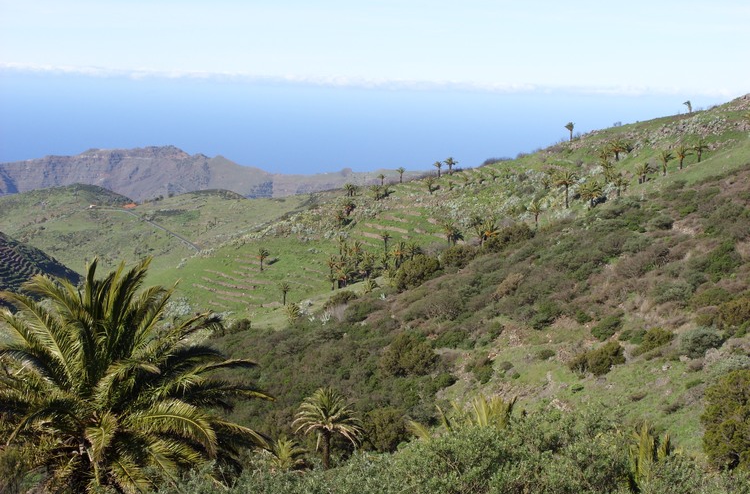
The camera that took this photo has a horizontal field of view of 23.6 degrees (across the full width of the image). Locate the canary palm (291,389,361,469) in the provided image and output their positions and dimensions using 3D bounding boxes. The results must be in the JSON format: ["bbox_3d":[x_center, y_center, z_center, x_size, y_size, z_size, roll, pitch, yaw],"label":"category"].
[{"bbox_3d":[-3.778,14.676,143.000,5.460,6.700,5.460,2,6,0],"label":"canary palm"}]

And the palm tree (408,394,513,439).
[{"bbox_3d":[3.310,7.225,68.000,4.090,3.290,4.090,2,6,0],"label":"palm tree"}]

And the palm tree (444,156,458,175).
[{"bbox_3d":[30.639,-32.642,720.000,5.500,7.070,5.500,2,6,0],"label":"palm tree"}]

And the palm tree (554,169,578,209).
[{"bbox_3d":[39.414,-12.040,370.000,4.940,8.233,4.940,3,6,6],"label":"palm tree"}]

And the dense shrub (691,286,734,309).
[{"bbox_3d":[31.821,4.776,170.000,3.972,2.080,3.575,3,6,11],"label":"dense shrub"}]

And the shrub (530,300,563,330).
[{"bbox_3d":[19.080,7.621,200.000,3.560,3.338,3.204,3,6,6],"label":"shrub"}]

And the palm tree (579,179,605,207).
[{"bbox_3d":[56.603,-13.726,470.000,6.660,8.200,6.660,2,6,0],"label":"palm tree"}]

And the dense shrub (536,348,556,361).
[{"bbox_3d":[12.593,7.893,132.000,1.470,0.840,1.320,2,6,0],"label":"dense shrub"}]

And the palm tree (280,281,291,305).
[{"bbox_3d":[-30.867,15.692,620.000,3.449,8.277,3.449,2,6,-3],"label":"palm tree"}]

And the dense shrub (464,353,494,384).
[{"bbox_3d":[11.045,12.841,190.000,3.171,3.382,2.695,2,6,3],"label":"dense shrub"}]

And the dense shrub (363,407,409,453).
[{"bbox_3d":[0.872,16.842,165.000,4.320,4.320,4.100,2,6,0],"label":"dense shrub"}]

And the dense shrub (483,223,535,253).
[{"bbox_3d":[30.675,-2.167,410.000,11.403,6.842,9.693,2,6,4],"label":"dense shrub"}]

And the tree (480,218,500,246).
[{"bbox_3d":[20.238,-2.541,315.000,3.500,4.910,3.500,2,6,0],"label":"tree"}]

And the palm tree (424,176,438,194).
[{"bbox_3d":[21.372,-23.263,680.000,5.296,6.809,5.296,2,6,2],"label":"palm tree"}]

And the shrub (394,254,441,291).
[{"bbox_3d":[10.402,6.241,440.000,11.030,8.640,9.380,2,6,0],"label":"shrub"}]

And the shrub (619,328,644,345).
[{"bbox_3d":[23.543,8.215,165.000,2.386,1.469,2.148,3,6,8],"label":"shrub"}]

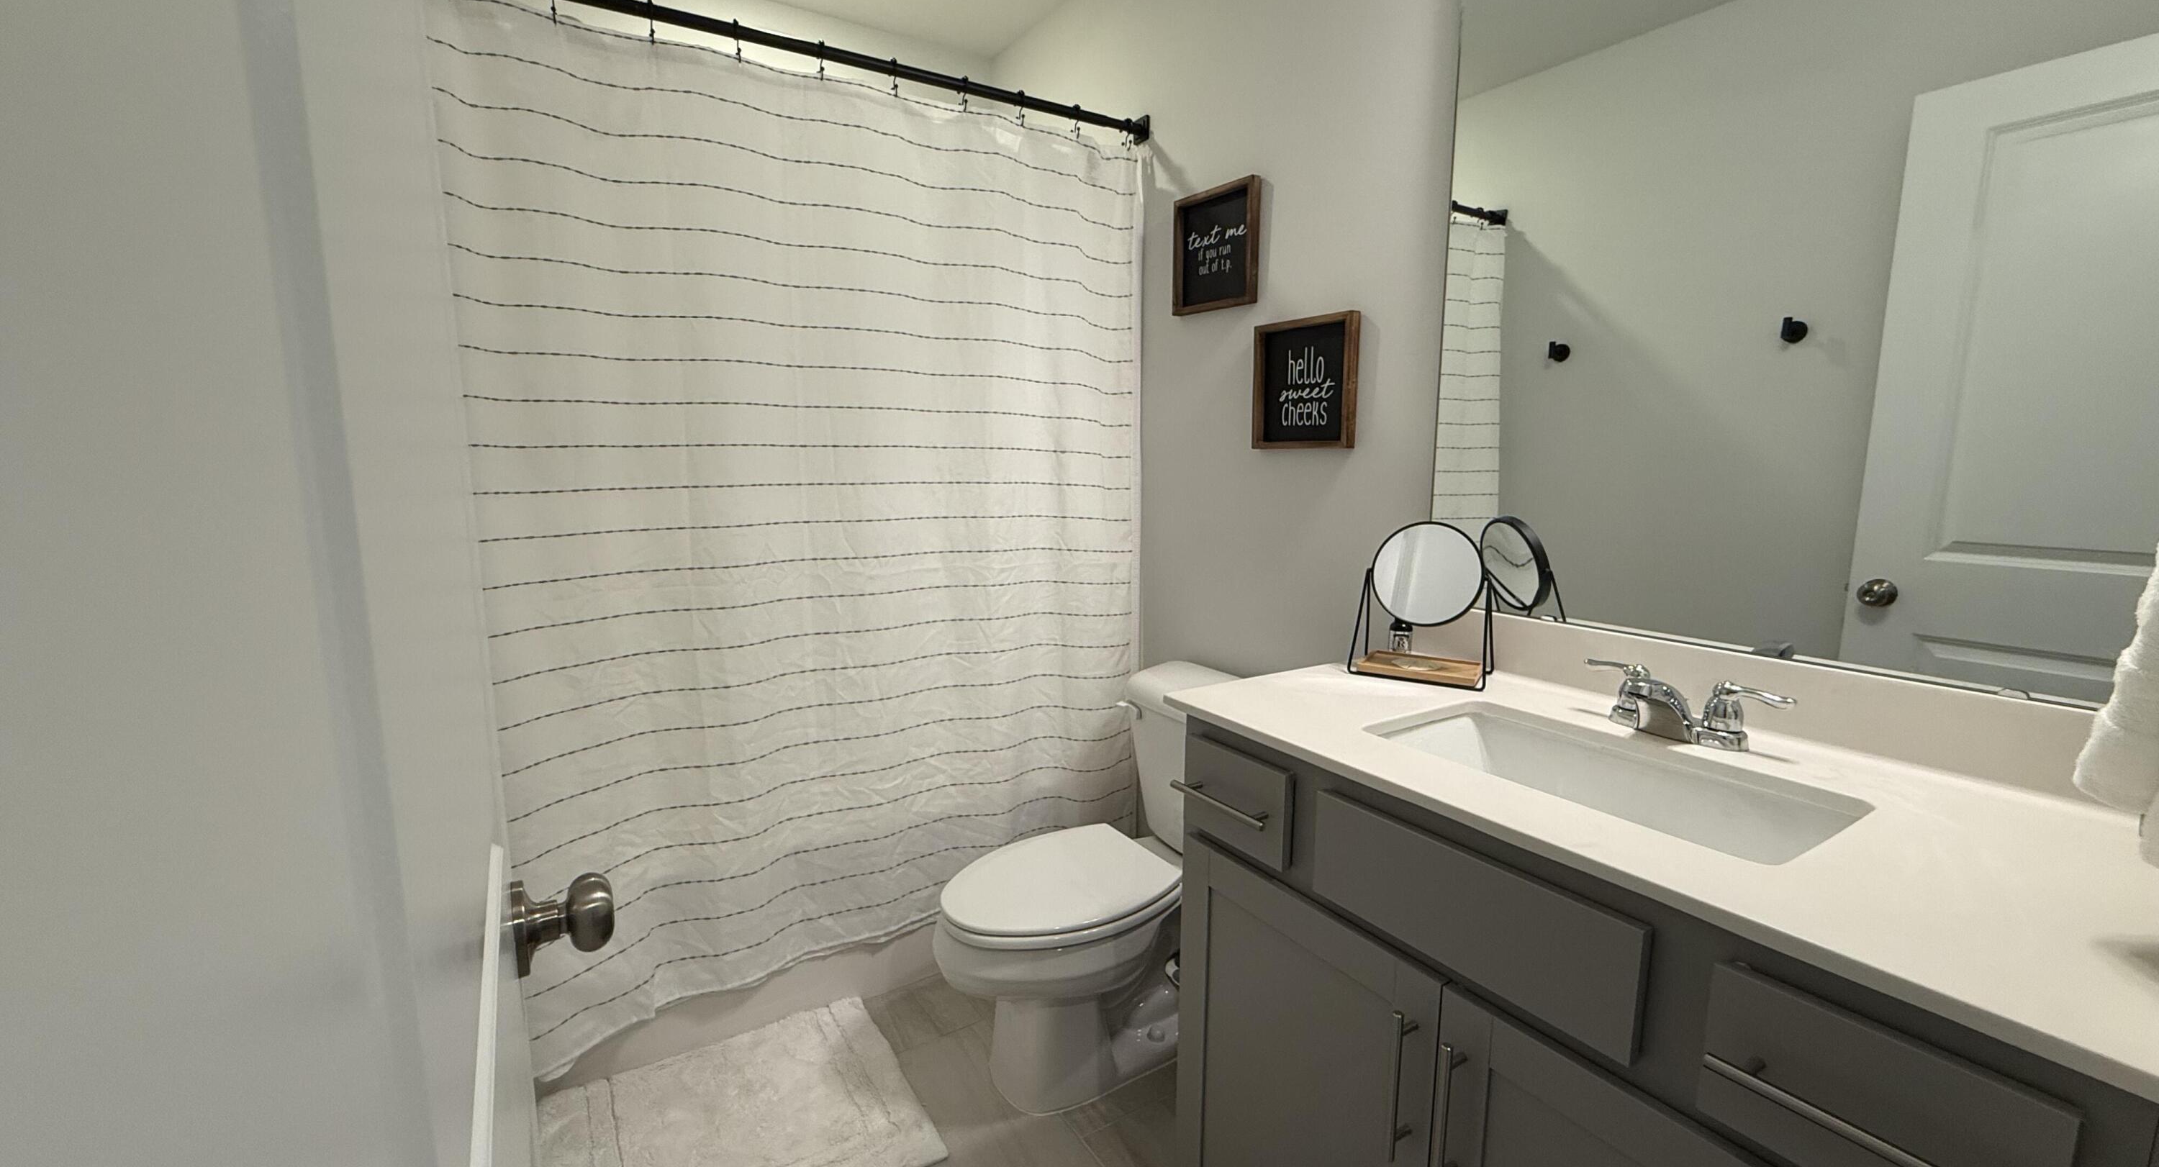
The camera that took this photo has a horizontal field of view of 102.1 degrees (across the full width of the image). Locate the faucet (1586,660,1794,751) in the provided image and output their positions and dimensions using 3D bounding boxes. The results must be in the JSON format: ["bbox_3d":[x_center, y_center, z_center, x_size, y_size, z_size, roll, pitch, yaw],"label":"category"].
[{"bbox_3d":[0.741,0.158,1.113,0.158,0.078,0.242,-6,11,-32],"label":"faucet"}]

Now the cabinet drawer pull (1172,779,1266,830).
[{"bbox_3d":[0.198,0.305,1.219,0.036,0.012,0.184,-6,11,-32],"label":"cabinet drawer pull"}]

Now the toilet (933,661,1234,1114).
[{"bbox_3d":[0.076,0.631,1.786,0.748,0.765,0.430,-6,11,-32],"label":"toilet"}]

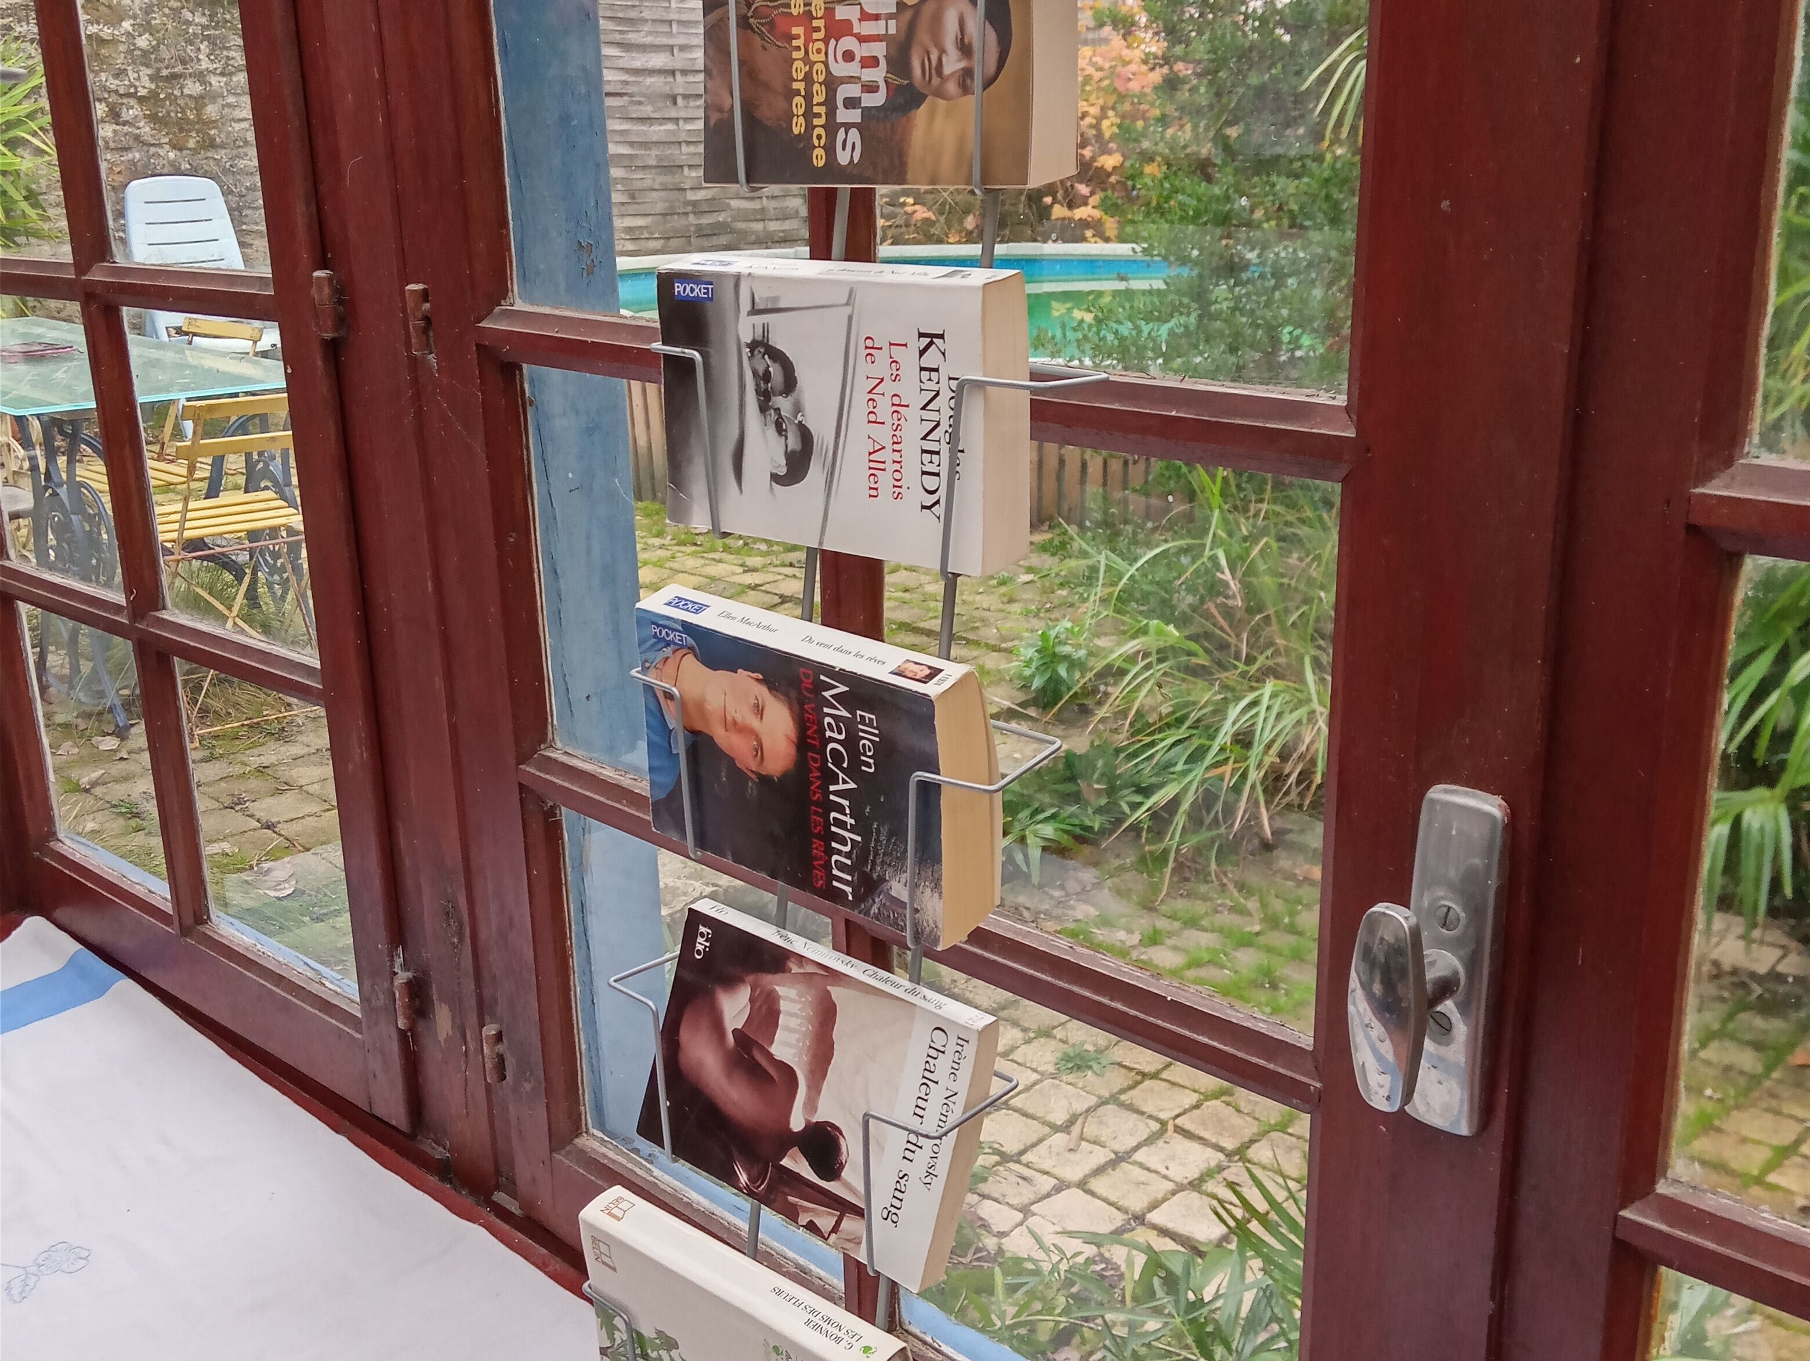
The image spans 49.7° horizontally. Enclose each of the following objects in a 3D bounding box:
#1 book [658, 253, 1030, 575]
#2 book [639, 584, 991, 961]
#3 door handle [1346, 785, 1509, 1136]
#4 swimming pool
[{"bbox_3d":[-0.029,-0.111,0.790,0.177,0.108,0.027,12,22,40],"label":"book"},{"bbox_3d":[-0.042,0.032,0.820,0.177,0.108,0.028,16,29,40],"label":"book"},{"bbox_3d":[0.197,0.114,0.743,0.062,0.141,0.036,-18,24,-42],"label":"door handle"},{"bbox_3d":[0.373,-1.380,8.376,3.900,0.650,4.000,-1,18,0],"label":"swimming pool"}]

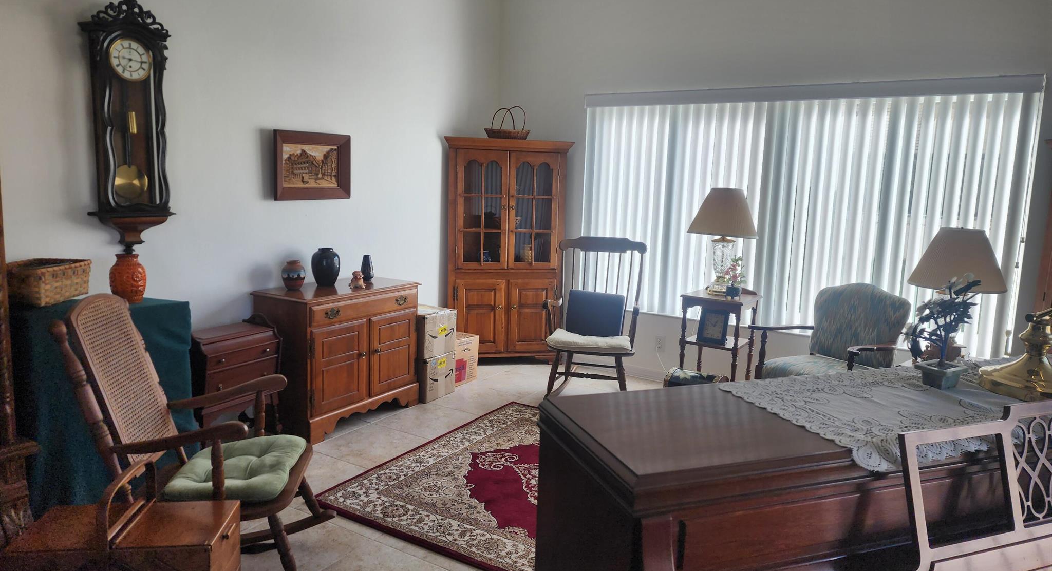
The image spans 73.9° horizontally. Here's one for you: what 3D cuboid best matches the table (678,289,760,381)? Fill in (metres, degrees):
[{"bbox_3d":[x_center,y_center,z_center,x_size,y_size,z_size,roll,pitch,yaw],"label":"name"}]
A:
[{"bbox_3d":[1.204,0.409,4.367,0.385,0.761,0.380,8,11,36],"label":"table"}]

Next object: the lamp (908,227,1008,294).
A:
[{"bbox_3d":[2.175,0.046,3.544,0.432,0.664,0.432,7,10,32],"label":"lamp"}]

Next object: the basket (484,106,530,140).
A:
[{"bbox_3d":[-0.147,-1.193,5.163,0.330,0.255,0.230,-1,9,-14],"label":"basket"}]

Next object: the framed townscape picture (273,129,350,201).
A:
[{"bbox_3d":[-1.198,-0.673,3.966,0.030,0.372,0.526,7,10,31],"label":"framed townscape picture"}]

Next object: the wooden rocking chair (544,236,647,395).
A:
[{"bbox_3d":[0.459,0.215,4.601,0.600,1.035,0.780,4,9,16],"label":"wooden rocking chair"}]

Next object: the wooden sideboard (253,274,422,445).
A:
[{"bbox_3d":[-1.052,0.389,4.041,0.416,0.778,0.880,7,10,31],"label":"wooden sideboard"}]

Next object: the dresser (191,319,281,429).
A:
[{"bbox_3d":[-1.478,0.507,3.461,0.308,0.672,0.416,7,10,32],"label":"dresser"}]

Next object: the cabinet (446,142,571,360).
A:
[{"bbox_3d":[-0.188,-0.252,5.363,0.950,1.670,0.480,-1,9,-14],"label":"cabinet"}]

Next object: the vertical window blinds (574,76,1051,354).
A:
[{"bbox_3d":[1.538,-0.477,4.399,2.641,1.506,0.100,7,10,31],"label":"vertical window blinds"}]

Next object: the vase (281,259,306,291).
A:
[{"bbox_3d":[-1.267,-0.060,3.817,0.132,0.168,0.132,7,10,31],"label":"vase"}]

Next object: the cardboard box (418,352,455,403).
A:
[{"bbox_3d":[-0.711,0.559,4.568,0.400,0.277,0.286,7,10,32],"label":"cardboard box"}]

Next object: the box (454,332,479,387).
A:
[{"bbox_3d":[-0.590,0.501,4.857,0.405,0.312,0.301,7,10,32],"label":"box"}]

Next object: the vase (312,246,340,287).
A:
[{"bbox_3d":[-1.150,-0.111,4.051,0.163,0.230,0.163,2,9,0],"label":"vase"}]

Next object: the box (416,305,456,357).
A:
[{"bbox_3d":[-0.702,0.297,4.550,0.378,0.278,0.310,7,10,31],"label":"box"}]

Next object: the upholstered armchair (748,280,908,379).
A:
[{"bbox_3d":[1.606,0.444,3.704,0.670,0.895,0.630,-3,10,-28],"label":"upholstered armchair"}]

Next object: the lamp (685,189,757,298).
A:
[{"bbox_3d":[1.234,-0.276,4.410,0.432,0.664,0.432,7,10,32],"label":"lamp"}]

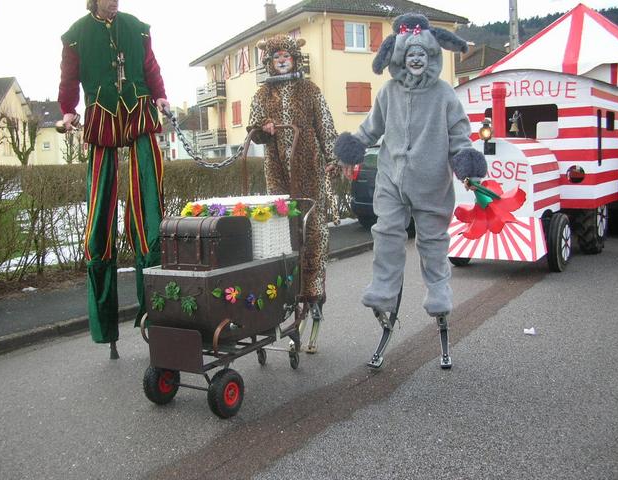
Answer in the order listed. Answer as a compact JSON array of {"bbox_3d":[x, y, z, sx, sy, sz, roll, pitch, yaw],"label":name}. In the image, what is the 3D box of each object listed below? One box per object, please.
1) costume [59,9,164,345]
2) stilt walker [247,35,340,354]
[{"bbox_3d":[-1.348,-0.391,4.485,0.700,2.220,0.550,-2,8,-9],"label":"costume"},{"bbox_3d":[-0.092,-0.272,4.402,0.600,2.160,0.550,0,8,9],"label":"stilt walker"}]

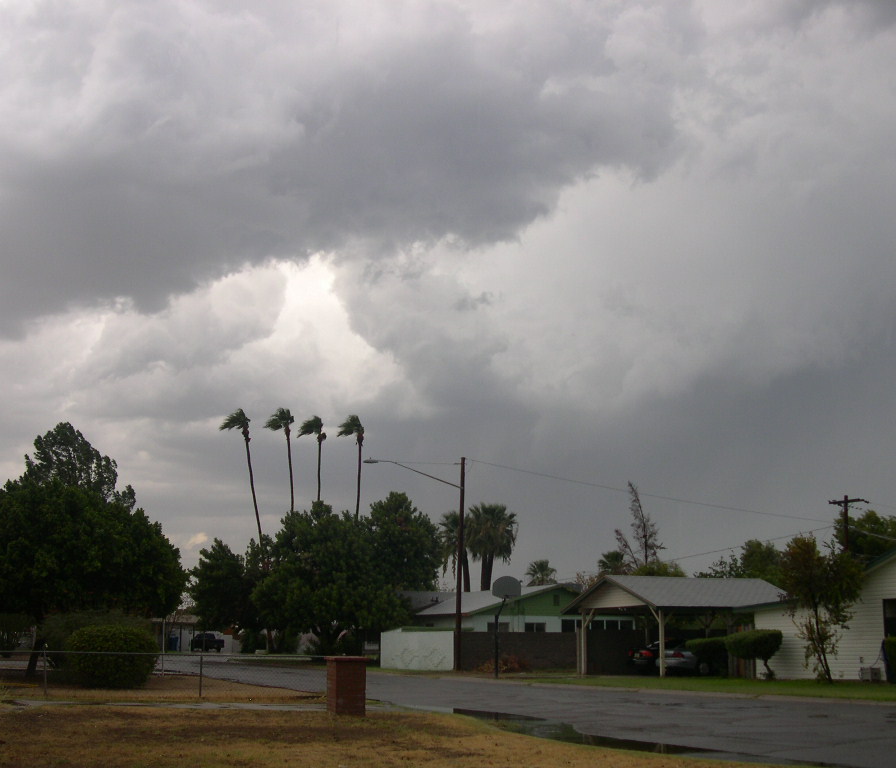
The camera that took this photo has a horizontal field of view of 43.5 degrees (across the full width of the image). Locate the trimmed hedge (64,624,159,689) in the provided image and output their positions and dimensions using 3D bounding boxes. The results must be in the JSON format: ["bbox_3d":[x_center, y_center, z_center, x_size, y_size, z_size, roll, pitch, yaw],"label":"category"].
[{"bbox_3d":[-10.247,8.224,34.013,2.850,1.850,2.600,0,-13,0],"label":"trimmed hedge"}]

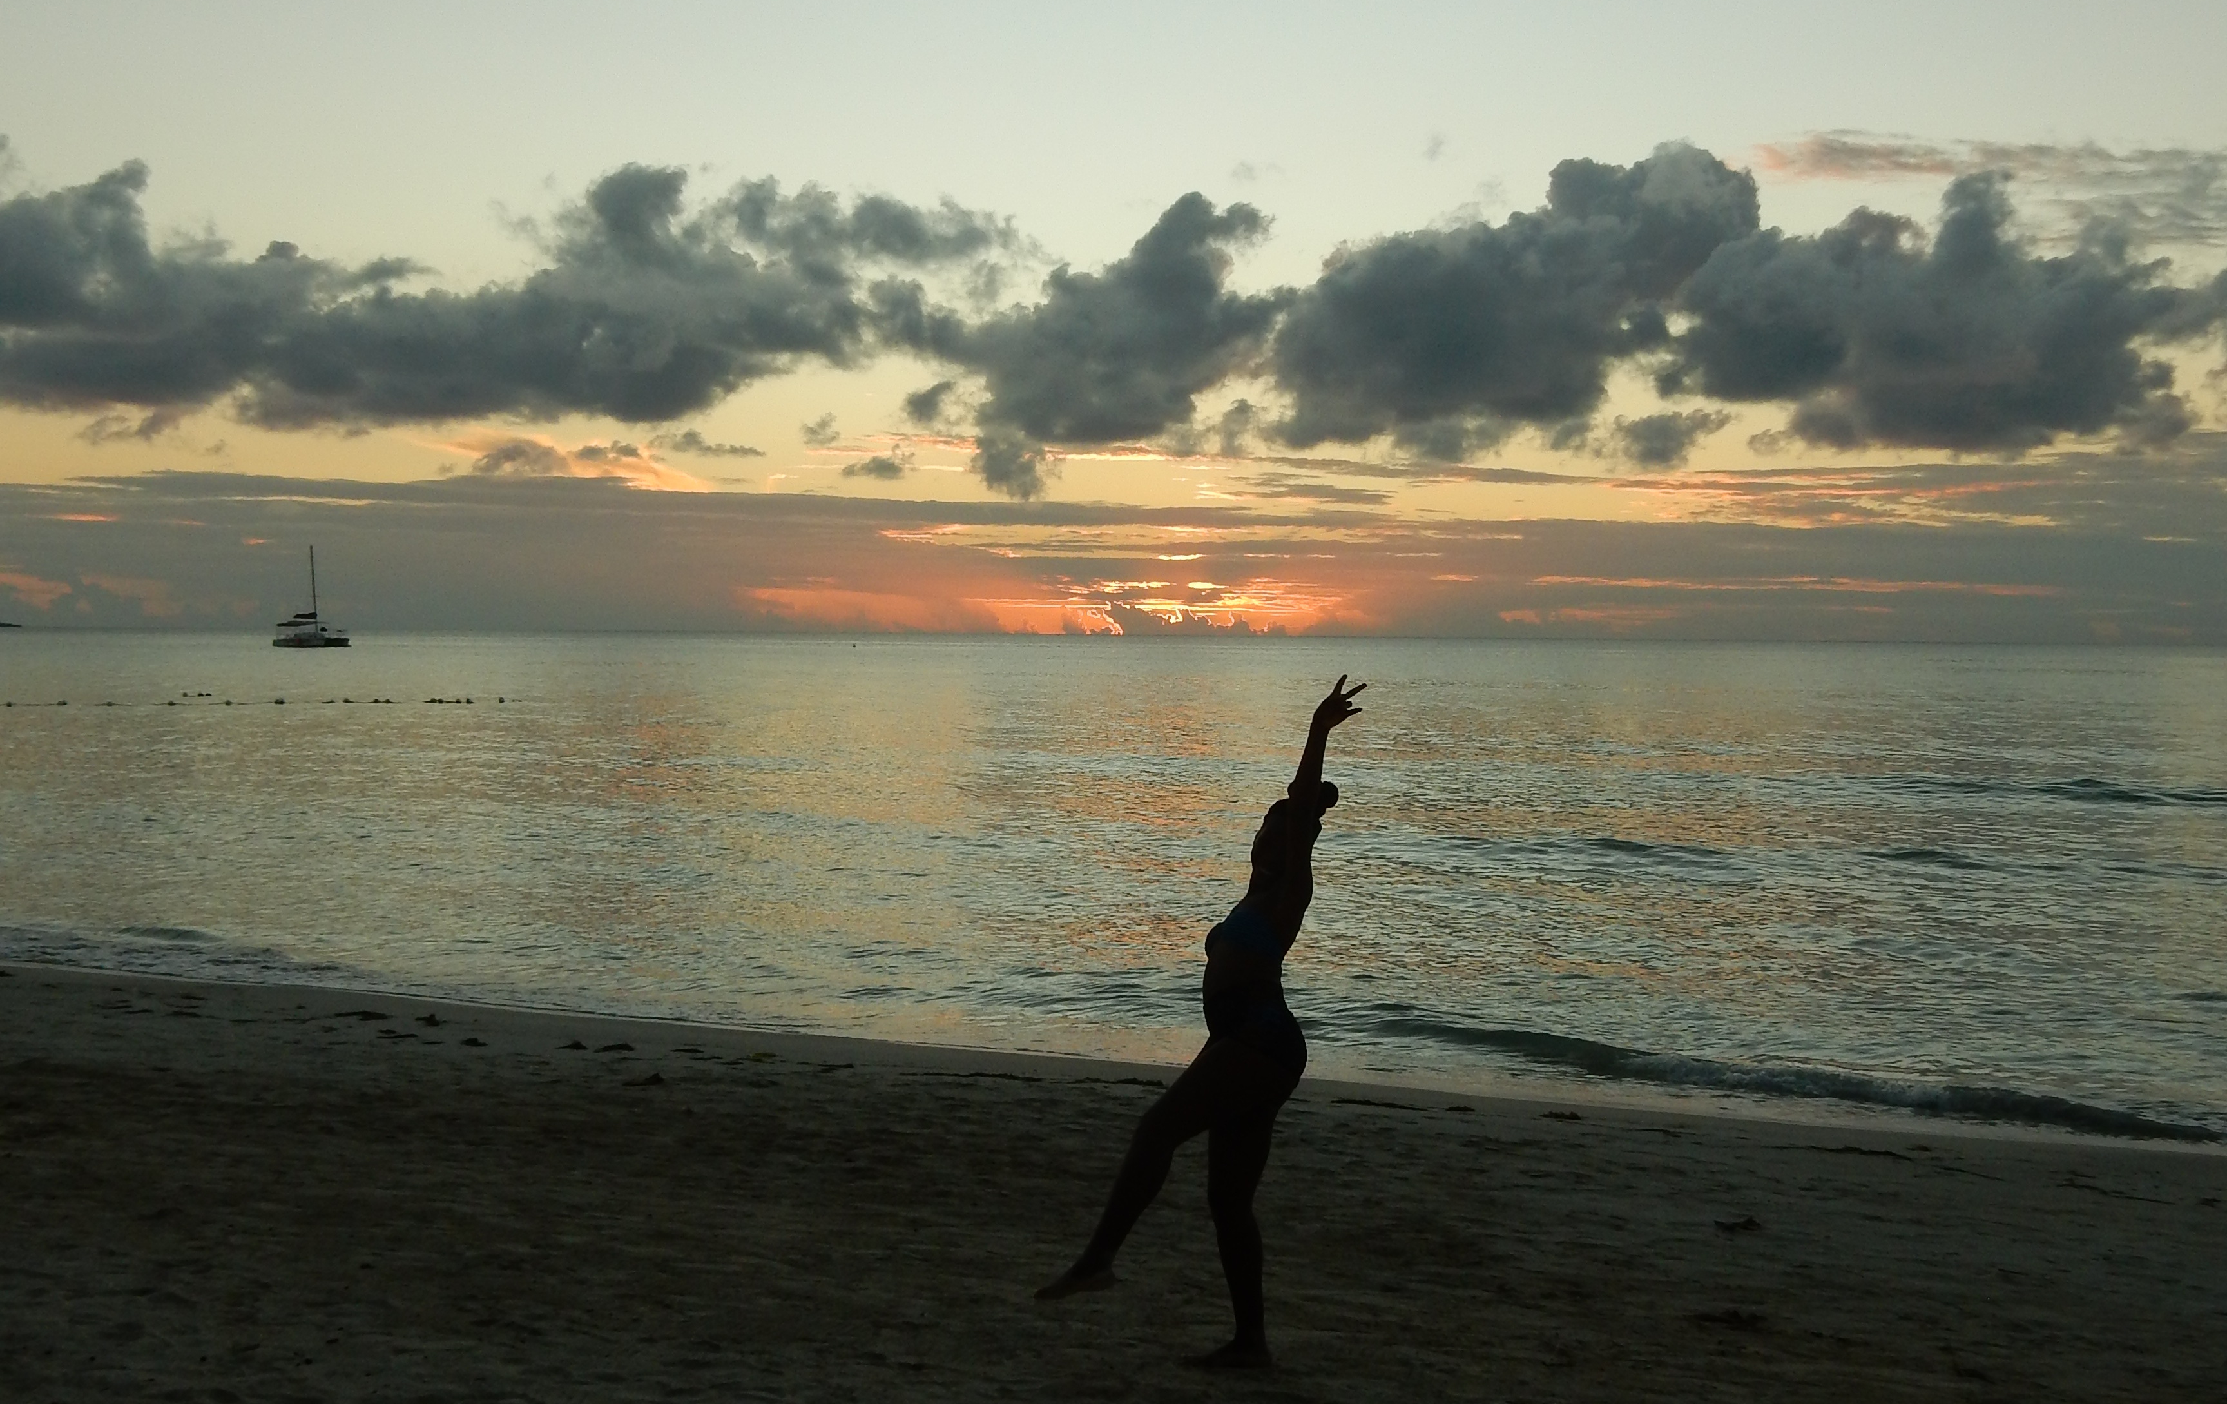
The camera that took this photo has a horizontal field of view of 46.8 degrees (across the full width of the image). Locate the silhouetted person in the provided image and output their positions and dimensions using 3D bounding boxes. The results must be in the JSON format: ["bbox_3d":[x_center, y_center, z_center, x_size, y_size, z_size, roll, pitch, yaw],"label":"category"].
[{"bbox_3d":[0.245,0.861,7.050,0.860,1.880,0.500,1,1,8],"label":"silhouetted person"}]

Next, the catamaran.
[{"bbox_3d":[-124.691,-16.046,400.000,11.500,15.800,6.500,0,2,-17],"label":"catamaran"}]

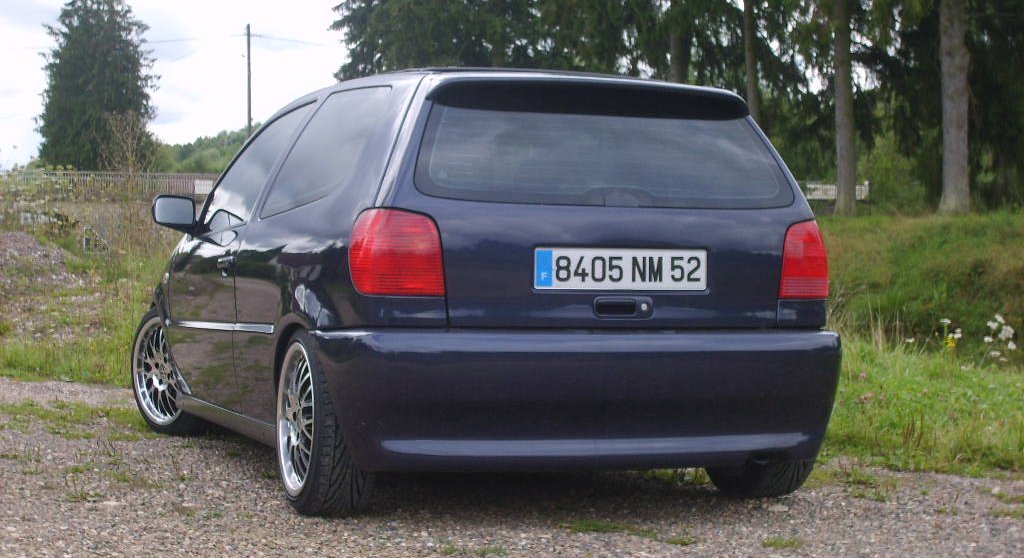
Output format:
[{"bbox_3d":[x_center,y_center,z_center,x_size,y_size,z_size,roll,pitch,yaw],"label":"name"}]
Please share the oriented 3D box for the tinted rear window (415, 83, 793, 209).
[{"bbox_3d":[0.261,-0.360,5.140,1.150,0.360,0.100,1,-26,-20],"label":"tinted rear window"}]

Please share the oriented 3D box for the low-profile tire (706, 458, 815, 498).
[{"bbox_3d":[0.763,0.417,5.755,0.205,0.565,0.565,1,1,-20],"label":"low-profile tire"}]

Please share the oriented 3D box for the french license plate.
[{"bbox_3d":[0.307,-0.026,5.006,0.520,0.110,0.015,1,-2,-20],"label":"french license plate"}]

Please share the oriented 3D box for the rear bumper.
[{"bbox_3d":[0.256,0.333,5.133,1.620,0.390,0.380,1,1,-20],"label":"rear bumper"}]

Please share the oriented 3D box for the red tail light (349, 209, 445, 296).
[{"bbox_3d":[-0.310,-0.072,4.873,0.240,0.240,0.180,1,1,-20],"label":"red tail light"}]

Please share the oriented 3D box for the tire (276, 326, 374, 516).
[{"bbox_3d":[-0.535,0.404,5.271,0.205,0.565,0.565,1,1,-20],"label":"tire"}]

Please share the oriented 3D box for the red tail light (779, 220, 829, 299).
[{"bbox_3d":[0.862,-0.061,5.309,0.240,0.240,0.180,1,1,-20],"label":"red tail light"}]

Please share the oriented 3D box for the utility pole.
[{"bbox_3d":[-11.347,-7.370,78.000,0.200,7.350,0.200,0,1,0],"label":"utility pole"}]

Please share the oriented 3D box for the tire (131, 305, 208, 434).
[{"bbox_3d":[-1.376,0.369,7.559,0.205,0.565,0.565,0,1,-42],"label":"tire"}]

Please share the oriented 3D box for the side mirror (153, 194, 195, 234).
[{"bbox_3d":[-1.239,-0.240,6.632,0.175,0.145,0.110,1,1,-20],"label":"side mirror"}]

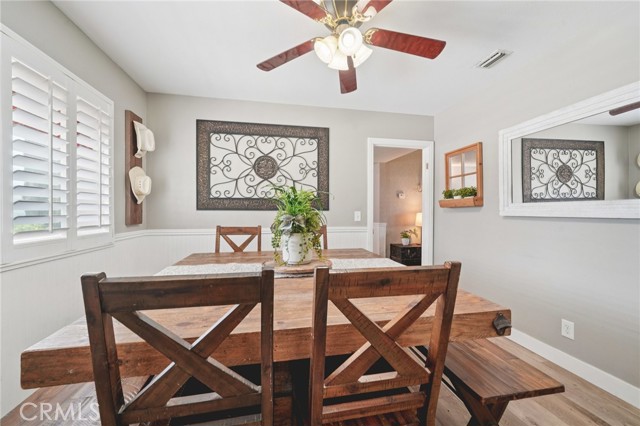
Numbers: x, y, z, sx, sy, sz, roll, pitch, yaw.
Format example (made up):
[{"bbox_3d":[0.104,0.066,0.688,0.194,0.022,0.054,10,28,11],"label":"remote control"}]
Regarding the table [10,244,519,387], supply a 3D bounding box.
[{"bbox_3d":[-0.197,0.773,1.691,1.650,0.766,1.670,0,0,-11],"label":"table"}]

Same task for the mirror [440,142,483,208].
[{"bbox_3d":[1.579,-0.404,2.825,0.105,0.665,0.540,0,0,-11],"label":"mirror"}]

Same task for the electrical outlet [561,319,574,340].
[{"bbox_3d":[1.816,0.857,1.825,0.012,0.125,0.079,0,0,-11],"label":"electrical outlet"}]

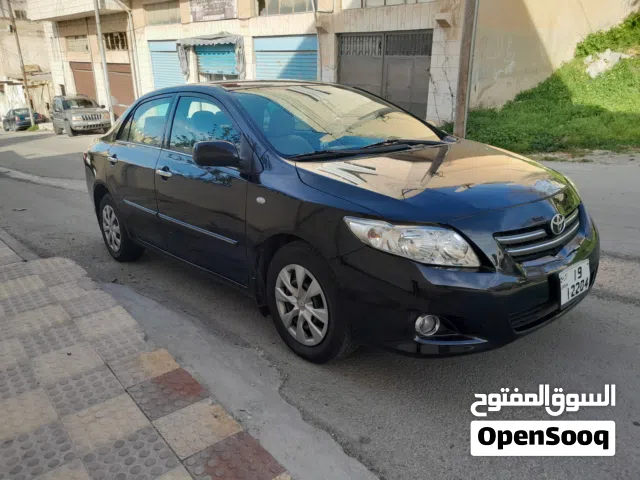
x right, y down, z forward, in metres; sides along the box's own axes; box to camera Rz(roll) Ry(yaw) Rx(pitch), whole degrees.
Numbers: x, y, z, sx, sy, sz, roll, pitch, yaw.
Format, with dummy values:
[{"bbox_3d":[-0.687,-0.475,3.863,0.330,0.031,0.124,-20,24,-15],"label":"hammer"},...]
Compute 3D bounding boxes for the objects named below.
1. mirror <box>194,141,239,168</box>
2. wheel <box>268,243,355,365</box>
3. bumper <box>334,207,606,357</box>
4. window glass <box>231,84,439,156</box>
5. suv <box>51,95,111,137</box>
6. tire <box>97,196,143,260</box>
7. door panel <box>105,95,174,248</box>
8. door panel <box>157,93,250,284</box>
[{"bbox_3d":[-0.534,-0.452,2.650,0.240,0.150,0.180,-15,19,-40],"label":"mirror"},{"bbox_3d":[-0.024,0.303,2.542,0.210,0.630,0.630,-15,19,-40],"label":"wheel"},{"bbox_3d":[0.936,0.116,2.555,1.740,0.580,0.680,-15,19,-40],"label":"bumper"},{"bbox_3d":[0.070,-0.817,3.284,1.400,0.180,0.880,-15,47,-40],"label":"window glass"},{"bbox_3d":[-11.562,-6.018,23.906,1.880,1.780,4.610,-16,22,-35],"label":"suv"},{"bbox_3d":[-1.756,-0.119,4.436,0.210,0.630,0.630,-15,19,-40],"label":"tire"},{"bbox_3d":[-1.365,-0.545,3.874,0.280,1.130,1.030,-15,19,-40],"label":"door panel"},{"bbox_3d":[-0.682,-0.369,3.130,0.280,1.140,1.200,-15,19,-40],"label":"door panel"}]

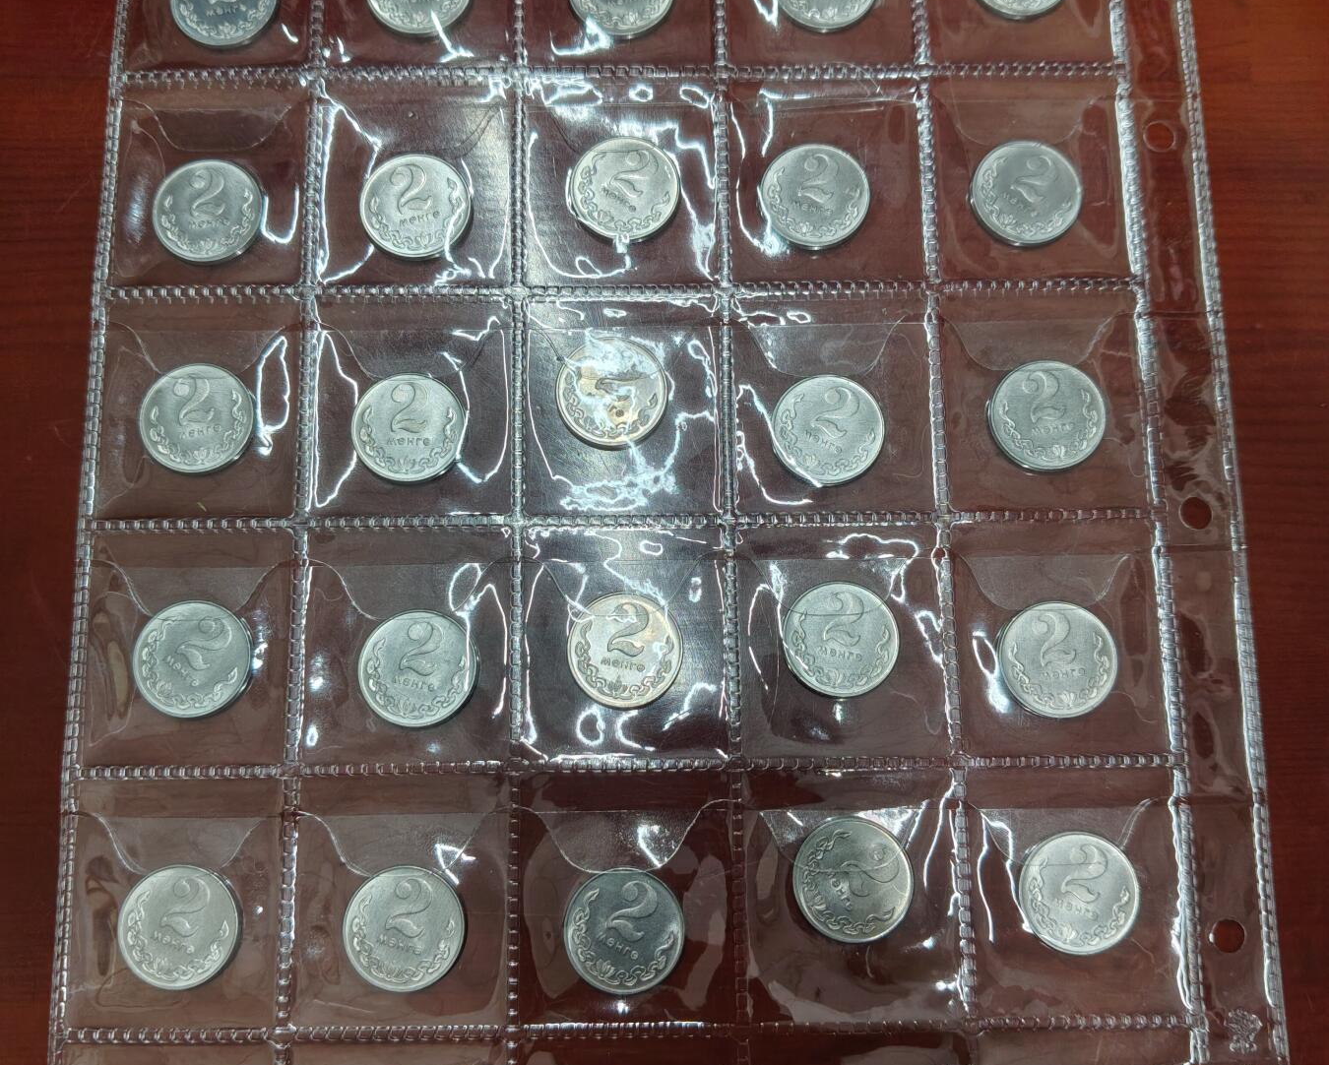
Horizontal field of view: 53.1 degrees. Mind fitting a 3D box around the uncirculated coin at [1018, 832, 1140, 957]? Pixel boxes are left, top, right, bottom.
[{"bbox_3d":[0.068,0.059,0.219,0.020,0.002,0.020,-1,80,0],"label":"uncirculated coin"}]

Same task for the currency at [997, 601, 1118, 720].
[{"bbox_3d":[0.066,0.021,0.223,0.020,0.001,0.020,-1,80,0],"label":"currency"}]

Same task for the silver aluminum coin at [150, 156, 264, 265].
[{"bbox_3d":[-0.082,-0.057,0.237,0.020,0.002,0.020,0,80,0],"label":"silver aluminum coin"}]

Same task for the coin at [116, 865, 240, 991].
[{"bbox_3d":[-0.079,0.064,0.216,0.020,0.002,0.020,0,80,0],"label":"coin"}]

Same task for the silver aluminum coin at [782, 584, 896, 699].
[{"bbox_3d":[0.030,0.018,0.224,0.020,0.002,0.020,0,80,0],"label":"silver aluminum coin"}]

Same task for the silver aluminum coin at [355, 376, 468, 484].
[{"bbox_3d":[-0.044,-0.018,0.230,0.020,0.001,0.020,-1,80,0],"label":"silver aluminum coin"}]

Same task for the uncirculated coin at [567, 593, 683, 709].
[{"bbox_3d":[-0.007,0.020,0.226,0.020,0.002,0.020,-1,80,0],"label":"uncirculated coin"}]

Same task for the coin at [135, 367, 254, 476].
[{"bbox_3d":[-0.081,-0.019,0.230,0.020,0.001,0.020,-1,80,0],"label":"coin"}]

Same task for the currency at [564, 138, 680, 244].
[{"bbox_3d":[-0.008,-0.061,0.239,0.020,0.002,0.020,0,80,0],"label":"currency"}]

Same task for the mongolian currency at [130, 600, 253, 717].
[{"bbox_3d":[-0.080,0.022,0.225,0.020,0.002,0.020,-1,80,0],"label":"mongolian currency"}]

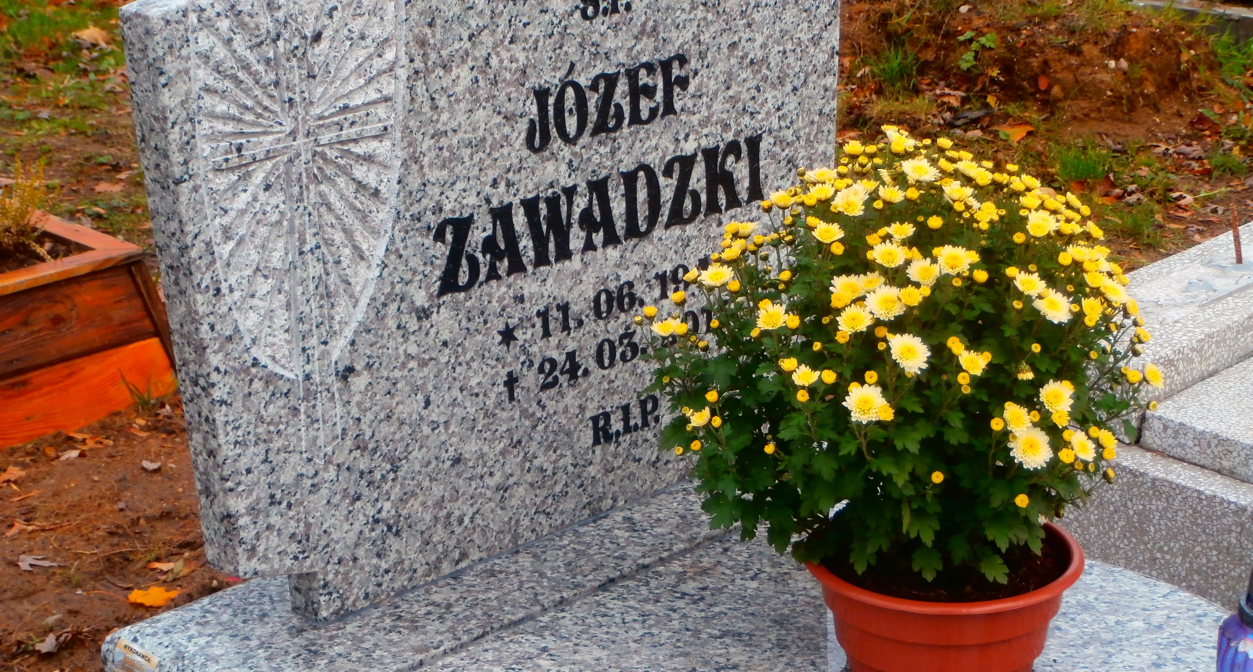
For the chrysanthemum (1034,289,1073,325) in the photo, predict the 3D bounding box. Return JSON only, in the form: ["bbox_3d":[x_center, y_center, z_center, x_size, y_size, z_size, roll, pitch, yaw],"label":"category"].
[{"bbox_3d":[0.358,-0.025,2.063,0.034,0.020,0.034,13,55,-20],"label":"chrysanthemum"}]

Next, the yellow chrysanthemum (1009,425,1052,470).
[{"bbox_3d":[0.333,0.092,2.033,0.036,0.036,0.016,-2,-20,-2],"label":"yellow chrysanthemum"}]

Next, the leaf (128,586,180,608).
[{"bbox_3d":[-0.665,0.369,3.467,0.070,0.016,0.057,-5,20,-11],"label":"leaf"}]

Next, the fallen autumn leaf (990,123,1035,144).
[{"bbox_3d":[0.790,-0.415,5.041,0.088,0.030,0.077,3,21,9],"label":"fallen autumn leaf"}]

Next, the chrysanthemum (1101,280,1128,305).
[{"bbox_3d":[0.407,-0.037,2.053,0.029,0.029,0.013,-28,-8,-45],"label":"chrysanthemum"}]

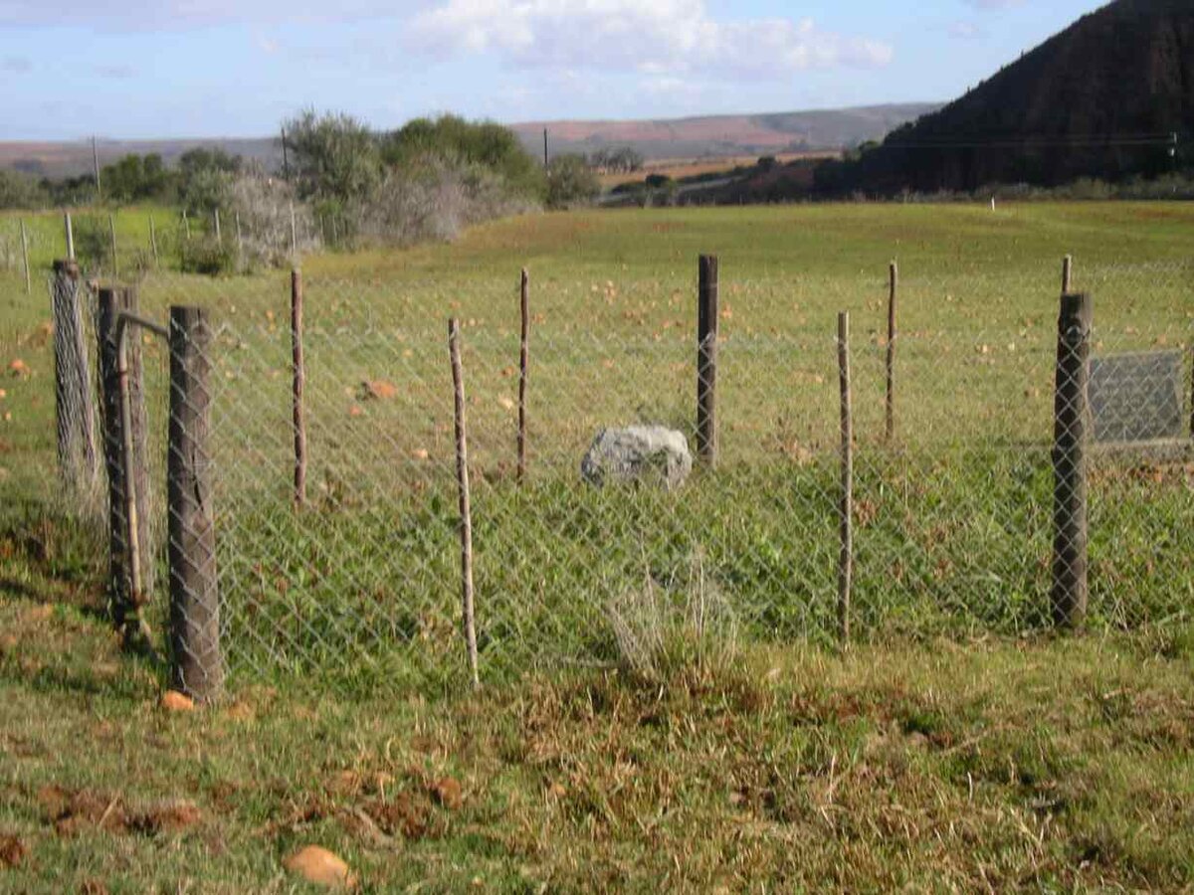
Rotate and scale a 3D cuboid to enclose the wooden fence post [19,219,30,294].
[{"bbox_3d":[-9.501,-3.168,30.412,0.060,1.256,0.060,-4,8,0],"label":"wooden fence post"}]

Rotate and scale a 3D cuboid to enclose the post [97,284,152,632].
[{"bbox_3d":[-1.740,0.046,6.743,0.145,1.273,0.145,-2,8,-15],"label":"post"}]

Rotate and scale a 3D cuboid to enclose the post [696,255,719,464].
[{"bbox_3d":[0.622,-0.479,10.316,0.110,1.203,0.110,0,8,0],"label":"post"}]

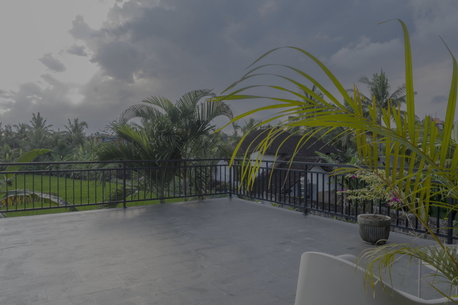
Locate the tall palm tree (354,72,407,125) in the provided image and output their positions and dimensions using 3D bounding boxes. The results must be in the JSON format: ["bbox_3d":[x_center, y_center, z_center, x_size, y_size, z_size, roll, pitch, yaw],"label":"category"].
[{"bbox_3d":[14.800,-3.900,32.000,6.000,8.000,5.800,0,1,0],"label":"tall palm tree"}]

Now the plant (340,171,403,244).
[{"bbox_3d":[1.790,0.680,4.150,0.780,0.920,0.720,0,1,0],"label":"plant"}]

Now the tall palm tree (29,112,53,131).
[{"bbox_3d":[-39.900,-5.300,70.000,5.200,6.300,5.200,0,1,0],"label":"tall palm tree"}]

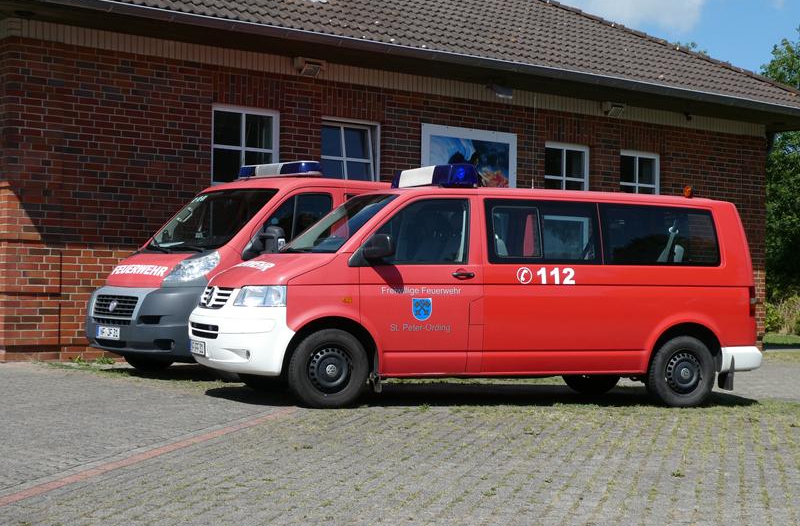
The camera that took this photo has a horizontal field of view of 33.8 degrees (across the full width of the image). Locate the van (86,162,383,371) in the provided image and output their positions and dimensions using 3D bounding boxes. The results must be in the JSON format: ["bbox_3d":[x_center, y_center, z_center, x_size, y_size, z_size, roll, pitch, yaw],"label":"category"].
[{"bbox_3d":[-0.944,0.092,14.826,5.000,2.340,2.090,2,-1,-38],"label":"van"}]

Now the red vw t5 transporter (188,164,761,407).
[{"bbox_3d":[0.751,0.217,12.153,5.290,2.110,1.950,2,-1,-22],"label":"red vw t5 transporter"}]

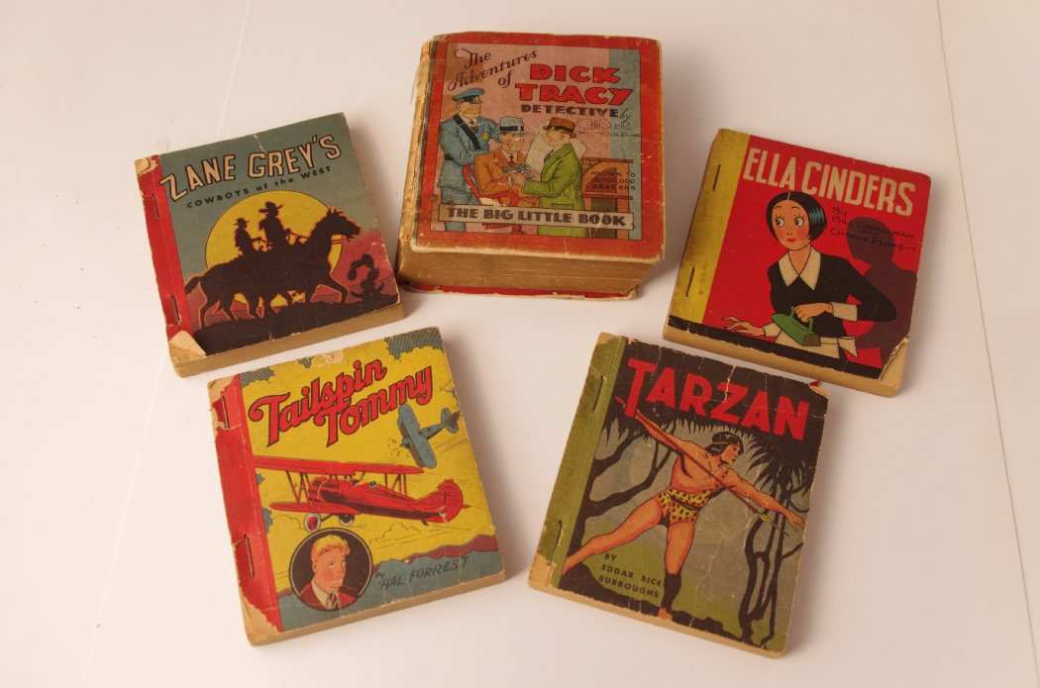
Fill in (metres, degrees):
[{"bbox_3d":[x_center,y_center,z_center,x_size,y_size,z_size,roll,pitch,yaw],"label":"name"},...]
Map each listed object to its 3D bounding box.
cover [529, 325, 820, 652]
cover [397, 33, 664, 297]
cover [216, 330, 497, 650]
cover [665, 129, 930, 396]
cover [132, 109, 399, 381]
[{"bbox_3d":[0.061,0.053,0.385,0.091,0.010,0.102,14,64,7],"label":"cover"},{"bbox_3d":[0.006,-0.077,0.439,0.104,0.030,0.113,2,63,1],"label":"cover"},{"bbox_3d":[-0.063,0.050,0.387,0.092,0.009,0.102,-14,64,-7],"label":"cover"},{"bbox_3d":[0.116,-0.037,0.429,0.093,0.011,0.102,15,64,7],"label":"cover"},{"bbox_3d":[-0.105,-0.044,0.432,0.091,0.013,0.100,-15,64,-7],"label":"cover"}]

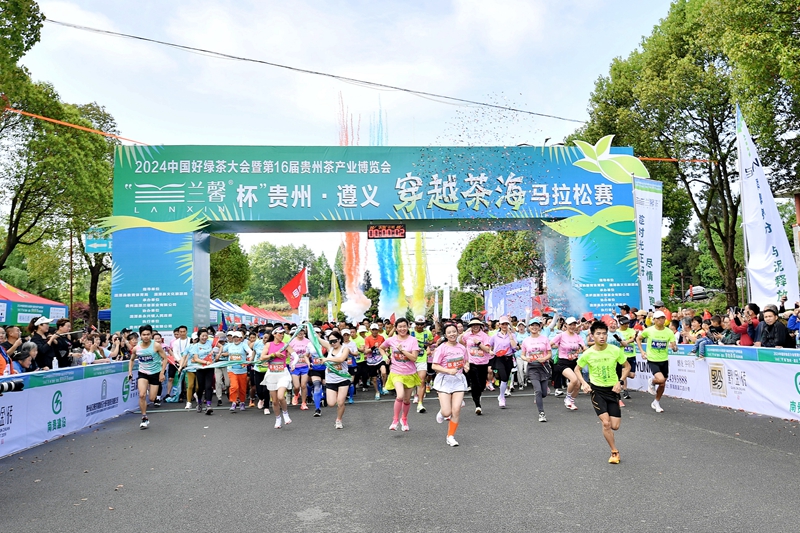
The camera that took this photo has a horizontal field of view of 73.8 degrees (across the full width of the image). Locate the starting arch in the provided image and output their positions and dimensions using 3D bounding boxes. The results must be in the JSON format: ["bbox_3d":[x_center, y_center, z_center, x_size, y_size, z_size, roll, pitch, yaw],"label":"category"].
[{"bbox_3d":[-0.288,0.033,13.735,13.200,6.150,1.600,-1,-6,-6],"label":"starting arch"}]

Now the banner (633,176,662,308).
[{"bbox_3d":[5.730,-0.207,12.206,0.700,3.700,0.060,0,-6,-14],"label":"banner"}]

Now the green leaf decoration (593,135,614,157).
[{"bbox_3d":[5.291,-3.100,13.775,0.500,0.600,0.050,-1,-6,-6],"label":"green leaf decoration"}]

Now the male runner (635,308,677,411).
[{"bbox_3d":[4.304,1.595,9.000,0.620,1.680,0.700,-2,-6,9],"label":"male runner"}]

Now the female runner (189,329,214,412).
[{"bbox_3d":[-3.680,1.934,9.900,0.480,1.542,0.450,0,-6,-14],"label":"female runner"}]

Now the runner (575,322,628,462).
[{"bbox_3d":[2.257,1.400,6.000,0.550,1.564,0.600,-2,-6,9],"label":"runner"}]

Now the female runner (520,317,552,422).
[{"bbox_3d":[2.093,1.573,8.200,0.500,1.589,0.550,-2,-6,7],"label":"female runner"}]

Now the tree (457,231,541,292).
[{"bbox_3d":[6.328,0.735,28.000,7.000,7.000,6.500,-1,-6,-6],"label":"tree"}]

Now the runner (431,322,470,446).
[{"bbox_3d":[0.635,1.473,6.750,0.500,1.508,0.550,0,-6,-10],"label":"runner"}]

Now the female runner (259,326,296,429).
[{"bbox_3d":[-1.903,1.709,8.300,0.580,1.526,0.500,0,-6,-11],"label":"female runner"}]

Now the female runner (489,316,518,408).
[{"bbox_3d":[1.859,1.717,9.600,0.500,1.613,0.500,-1,-6,0],"label":"female runner"}]

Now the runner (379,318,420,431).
[{"bbox_3d":[-0.012,1.504,7.500,0.560,1.524,0.500,-1,-6,-2],"label":"runner"}]

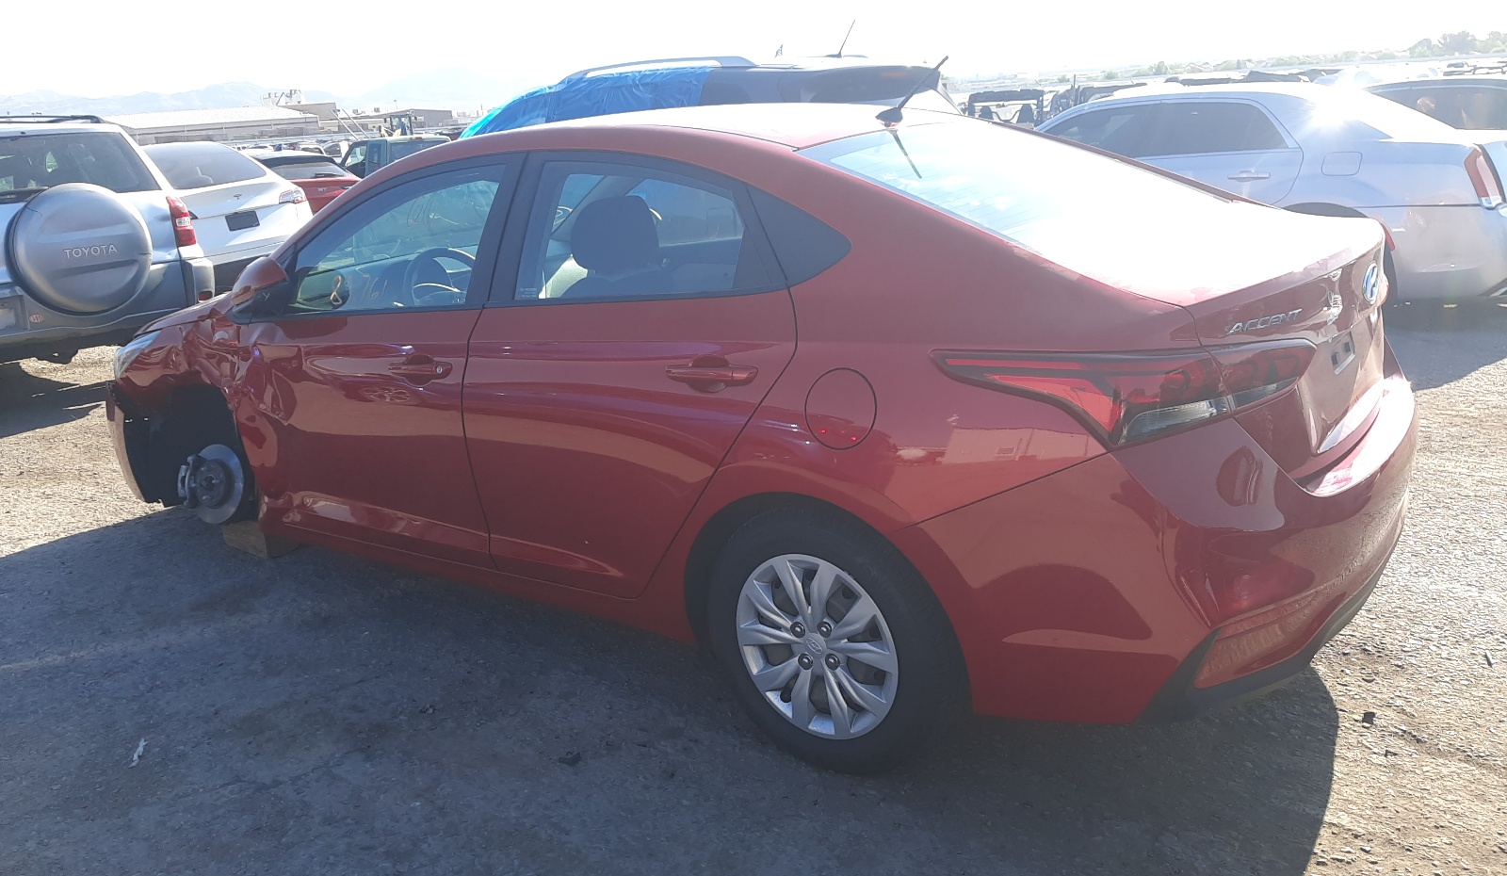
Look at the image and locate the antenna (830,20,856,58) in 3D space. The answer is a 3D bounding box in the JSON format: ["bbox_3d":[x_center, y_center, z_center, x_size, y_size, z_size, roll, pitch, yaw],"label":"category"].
[{"bbox_3d":[0.599,-2.668,7.577,0.200,0.270,0.060,8,20,34],"label":"antenna"}]

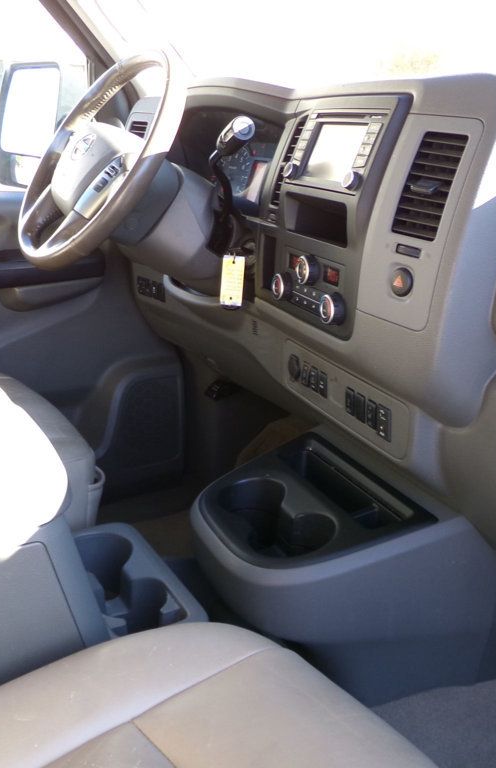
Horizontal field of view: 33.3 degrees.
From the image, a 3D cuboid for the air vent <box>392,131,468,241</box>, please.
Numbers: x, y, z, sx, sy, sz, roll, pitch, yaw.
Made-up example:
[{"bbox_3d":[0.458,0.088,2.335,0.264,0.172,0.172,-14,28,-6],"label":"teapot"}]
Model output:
[{"bbox_3d":[0.194,-0.201,0.850,0.030,0.110,0.073,13,11,-28],"label":"air vent"}]

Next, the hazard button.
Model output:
[{"bbox_3d":[0.156,-0.104,0.849,0.014,0.033,0.033,13,11,-28],"label":"hazard button"}]

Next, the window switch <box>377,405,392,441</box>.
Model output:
[{"bbox_3d":[0.145,0.041,0.878,0.012,0.036,0.024,-8,20,-23],"label":"window switch"}]

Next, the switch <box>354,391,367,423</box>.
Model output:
[{"bbox_3d":[0.125,0.027,0.917,0.012,0.031,0.020,-8,20,-23],"label":"switch"}]

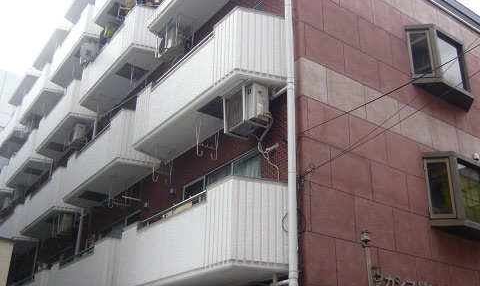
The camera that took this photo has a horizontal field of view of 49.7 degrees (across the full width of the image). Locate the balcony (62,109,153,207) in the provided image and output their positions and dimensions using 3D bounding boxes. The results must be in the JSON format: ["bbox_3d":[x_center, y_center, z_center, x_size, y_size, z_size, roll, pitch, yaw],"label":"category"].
[{"bbox_3d":[-3.454,0.564,13.636,0.958,1.287,4.215,18,-30,-31],"label":"balcony"}]

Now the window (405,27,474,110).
[{"bbox_3d":[4.060,-1.512,10.221,1.816,1.338,0.380,18,-30,-32],"label":"window"}]

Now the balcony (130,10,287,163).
[{"bbox_3d":[-0.701,-0.911,9.350,0.874,1.307,4.020,18,-30,-31],"label":"balcony"}]

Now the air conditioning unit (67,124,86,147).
[{"bbox_3d":[-5.326,-0.201,16.963,0.285,0.559,0.684,18,-30,-31],"label":"air conditioning unit"}]

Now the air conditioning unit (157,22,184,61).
[{"bbox_3d":[-1.657,-2.317,12.283,0.285,0.541,0.684,18,-30,-31],"label":"air conditioning unit"}]

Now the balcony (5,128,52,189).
[{"bbox_3d":[-7.901,0.637,19.745,0.874,1.307,3.952,18,-30,-31],"label":"balcony"}]

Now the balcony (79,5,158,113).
[{"bbox_3d":[-3.051,-2.108,13.600,0.874,1.307,3.975,18,-30,-31],"label":"balcony"}]

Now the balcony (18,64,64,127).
[{"bbox_3d":[-8.718,-1.985,23.102,0.958,1.287,4.152,18,-30,-31],"label":"balcony"}]

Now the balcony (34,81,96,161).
[{"bbox_3d":[-5.490,-0.727,16.691,0.874,1.307,3.990,18,-30,-31],"label":"balcony"}]

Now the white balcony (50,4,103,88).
[{"bbox_3d":[-5.998,-3.535,19.637,0.958,1.287,4.178,18,-30,-31],"label":"white balcony"}]

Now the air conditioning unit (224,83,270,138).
[{"bbox_3d":[0.118,-0.514,8.605,0.291,0.627,0.741,18,-30,-31],"label":"air conditioning unit"}]

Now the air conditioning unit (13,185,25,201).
[{"bbox_3d":[-8.776,2.008,20.340,0.280,0.560,0.760,18,-30,-31],"label":"air conditioning unit"}]

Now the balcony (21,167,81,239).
[{"bbox_3d":[-6.118,2.082,17.029,0.958,1.287,4.178,18,-30,-31],"label":"balcony"}]

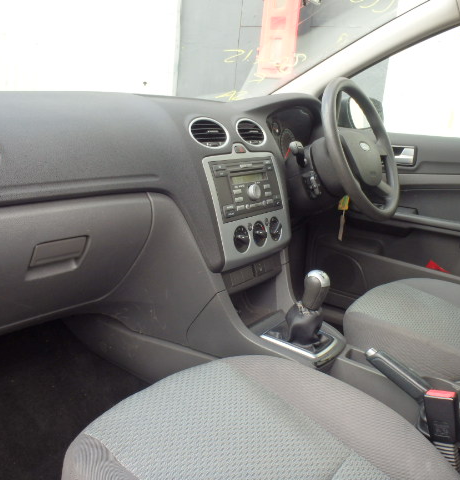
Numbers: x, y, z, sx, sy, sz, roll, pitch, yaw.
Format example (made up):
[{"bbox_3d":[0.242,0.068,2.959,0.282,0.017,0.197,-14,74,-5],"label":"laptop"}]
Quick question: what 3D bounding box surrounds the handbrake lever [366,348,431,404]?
[{"bbox_3d":[0.281,0.224,0.840,0.142,0.035,0.032,36,28,24],"label":"handbrake lever"}]

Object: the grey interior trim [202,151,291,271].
[{"bbox_3d":[0.030,-0.070,0.974,0.036,0.220,0.228,-9,4,36],"label":"grey interior trim"}]

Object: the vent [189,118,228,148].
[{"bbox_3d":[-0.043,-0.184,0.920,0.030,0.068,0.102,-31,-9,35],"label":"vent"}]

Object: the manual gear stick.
[{"bbox_3d":[0.144,0.122,0.939,0.066,0.134,0.062,15,18,32],"label":"manual gear stick"}]

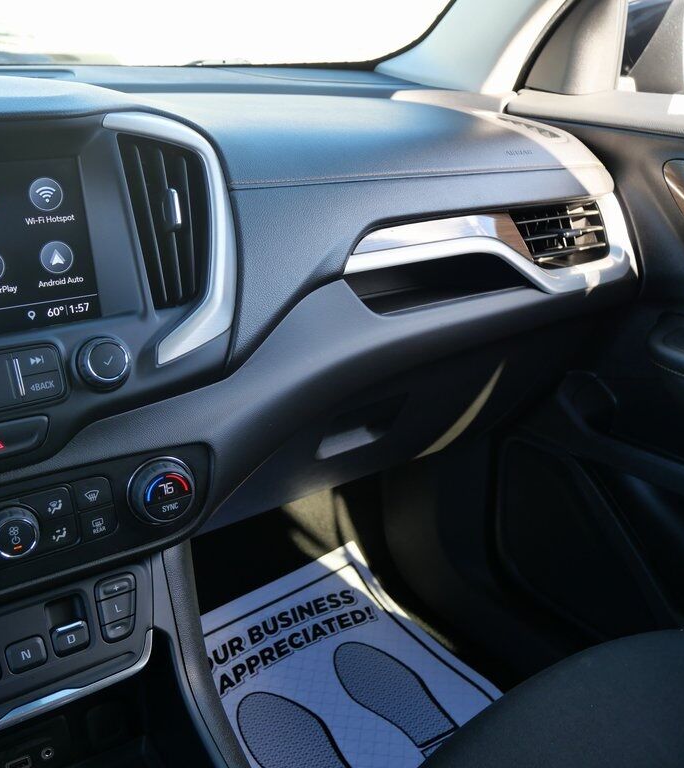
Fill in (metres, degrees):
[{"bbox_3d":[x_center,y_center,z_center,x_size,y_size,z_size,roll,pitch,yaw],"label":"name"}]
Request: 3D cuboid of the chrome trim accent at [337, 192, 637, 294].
[{"bbox_3d":[0.162,-0.131,0.722,0.365,0.102,0.060,-14,31,-28],"label":"chrome trim accent"}]

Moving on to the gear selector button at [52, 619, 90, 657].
[{"bbox_3d":[-0.182,0.169,0.476,0.023,0.020,0.012,-14,1,-28],"label":"gear selector button"}]

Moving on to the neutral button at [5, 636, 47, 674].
[{"bbox_3d":[-0.206,0.175,0.463,0.023,0.019,0.008,-14,1,-28],"label":"neutral button"}]

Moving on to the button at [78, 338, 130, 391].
[{"bbox_3d":[-0.163,-0.014,0.487,0.033,0.033,0.015,-14,6,-28],"label":"button"}]

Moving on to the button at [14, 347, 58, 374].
[{"bbox_3d":[-0.205,-0.015,0.475,0.026,0.017,0.006,-14,6,-28],"label":"button"}]

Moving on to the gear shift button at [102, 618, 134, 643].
[{"bbox_3d":[-0.155,0.169,0.492,0.021,0.013,0.008,-14,1,-28],"label":"gear shift button"}]

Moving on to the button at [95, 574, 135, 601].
[{"bbox_3d":[-0.158,0.139,0.493,0.027,0.015,0.008,-14,1,-28],"label":"button"}]

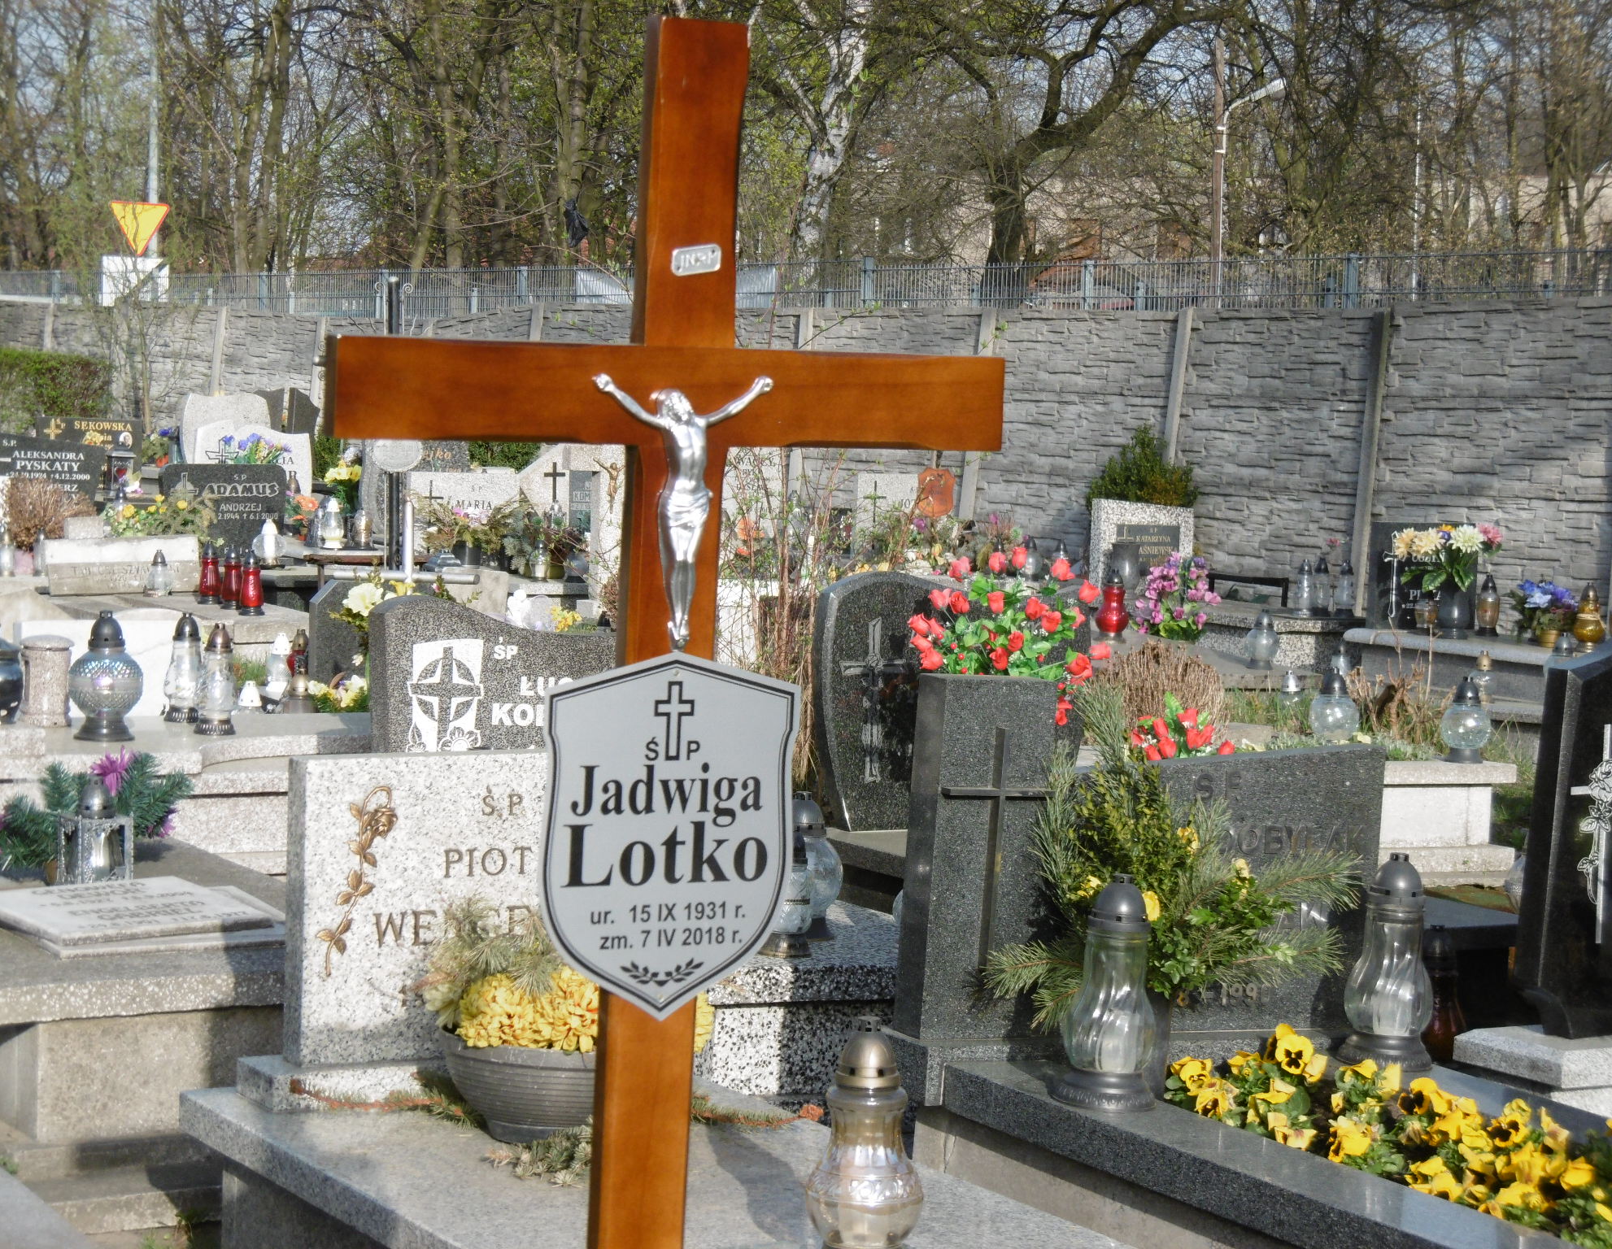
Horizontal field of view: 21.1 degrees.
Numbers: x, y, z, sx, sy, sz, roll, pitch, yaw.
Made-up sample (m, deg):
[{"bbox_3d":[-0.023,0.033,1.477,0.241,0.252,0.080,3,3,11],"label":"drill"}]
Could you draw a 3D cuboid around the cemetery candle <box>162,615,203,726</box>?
[{"bbox_3d":[-1.706,0.121,11.850,0.110,0.297,0.110,-1,4,-28],"label":"cemetery candle"}]

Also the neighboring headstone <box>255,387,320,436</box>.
[{"bbox_3d":[-3.530,-1.311,29.300,0.468,0.582,0.100,-1,4,-28],"label":"neighboring headstone"}]

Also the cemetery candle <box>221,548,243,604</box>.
[{"bbox_3d":[-2.279,-0.186,17.200,0.088,0.238,0.088,-1,4,-28],"label":"cemetery candle"}]

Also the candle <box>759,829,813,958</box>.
[{"bbox_3d":[-0.036,0.500,8.289,0.104,0.255,0.104,1,5,0],"label":"candle"}]

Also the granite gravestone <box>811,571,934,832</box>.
[{"bbox_3d":[0.320,0.165,9.964,0.725,0.595,0.100,-1,6,-29],"label":"granite gravestone"}]

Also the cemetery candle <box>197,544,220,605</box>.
[{"bbox_3d":[-2.094,-0.181,15.191,0.088,0.203,0.088,-1,6,-29],"label":"cemetery candle"}]

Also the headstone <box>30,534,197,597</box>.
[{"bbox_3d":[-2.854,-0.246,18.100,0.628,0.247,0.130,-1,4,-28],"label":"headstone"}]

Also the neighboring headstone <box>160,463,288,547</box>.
[{"bbox_3d":[-2.782,-0.535,20.600,0.670,0.450,0.075,-1,6,-38],"label":"neighboring headstone"}]

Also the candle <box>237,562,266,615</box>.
[{"bbox_3d":[-2.333,-0.145,18.200,0.105,0.220,0.105,3,5,0],"label":"candle"}]

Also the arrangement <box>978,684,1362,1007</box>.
[{"bbox_3d":[0.558,0.348,6.600,0.520,0.500,0.400,-1,6,-29],"label":"arrangement"}]

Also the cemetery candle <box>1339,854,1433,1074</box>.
[{"bbox_3d":[0.954,0.554,7.100,0.153,0.343,0.153,3,5,0],"label":"cemetery candle"}]

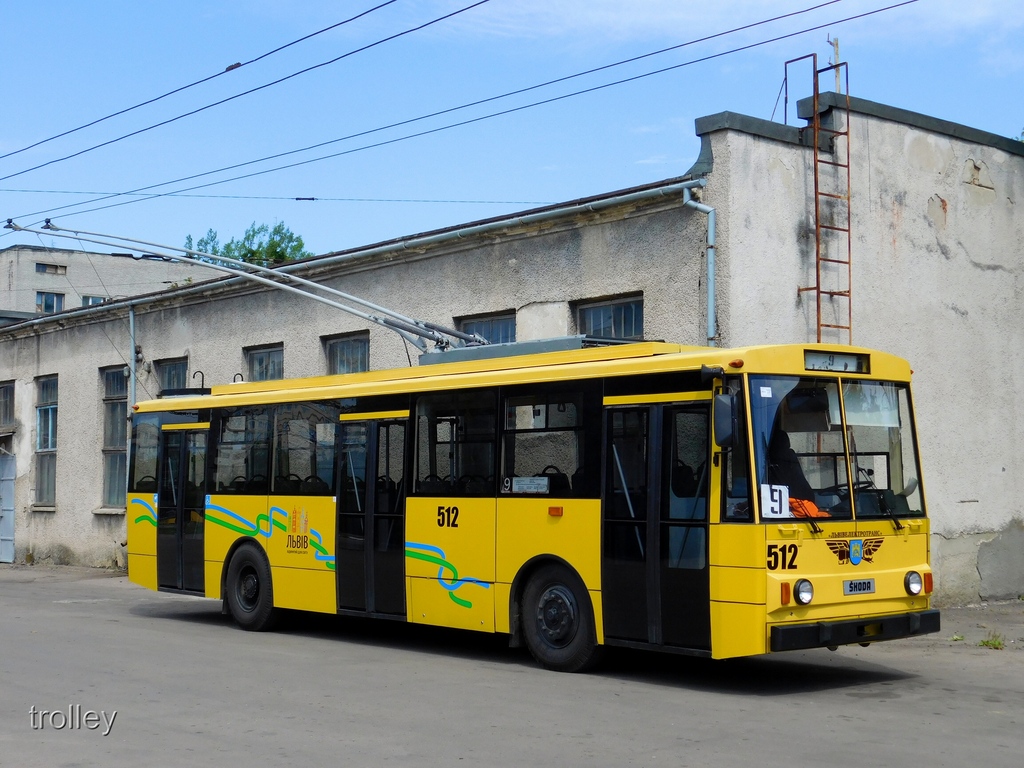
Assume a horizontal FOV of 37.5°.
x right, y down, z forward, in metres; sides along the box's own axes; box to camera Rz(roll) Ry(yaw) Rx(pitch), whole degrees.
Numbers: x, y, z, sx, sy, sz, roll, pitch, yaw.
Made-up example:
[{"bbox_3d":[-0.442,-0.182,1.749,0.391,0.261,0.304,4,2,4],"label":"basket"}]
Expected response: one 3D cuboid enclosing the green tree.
[{"bbox_3d":[-13.075,-0.784,74.541,6.000,14.620,6.000,3,-5,-40],"label":"green tree"}]

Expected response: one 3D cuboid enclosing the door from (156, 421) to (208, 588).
[{"bbox_3d":[-4.279,1.635,19.657,0.100,2.091,1.308,3,-5,-40],"label":"door"}]

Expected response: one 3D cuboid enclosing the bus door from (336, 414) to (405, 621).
[{"bbox_3d":[-1.494,1.419,16.362,0.100,2.091,1.312,3,-5,-40],"label":"bus door"}]

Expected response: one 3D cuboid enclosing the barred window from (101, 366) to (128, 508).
[{"bbox_3d":[-8.024,1.070,30.417,0.180,2.820,1.300,3,-5,-40],"label":"barred window"}]

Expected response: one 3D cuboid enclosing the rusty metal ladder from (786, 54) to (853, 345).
[{"bbox_3d":[3.855,-1.546,18.853,0.700,5.070,0.520,3,-5,-40],"label":"rusty metal ladder"}]

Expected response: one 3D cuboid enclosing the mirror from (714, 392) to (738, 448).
[{"bbox_3d":[1.756,0.299,12.349,0.200,0.450,0.130,0,-4,2],"label":"mirror"}]

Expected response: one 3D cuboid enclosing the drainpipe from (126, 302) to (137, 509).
[{"bbox_3d":[-7.384,0.728,29.242,0.120,4.570,0.120,3,-5,-40],"label":"drainpipe"}]

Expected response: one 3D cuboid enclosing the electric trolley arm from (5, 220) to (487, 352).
[{"bbox_3d":[-3.377,-1.286,18.423,6.700,0.500,0.820,16,2,21],"label":"electric trolley arm"}]

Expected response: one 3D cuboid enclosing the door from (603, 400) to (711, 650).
[{"bbox_3d":[1.274,1.203,13.085,0.100,2.091,1.303,3,-5,-40],"label":"door"}]

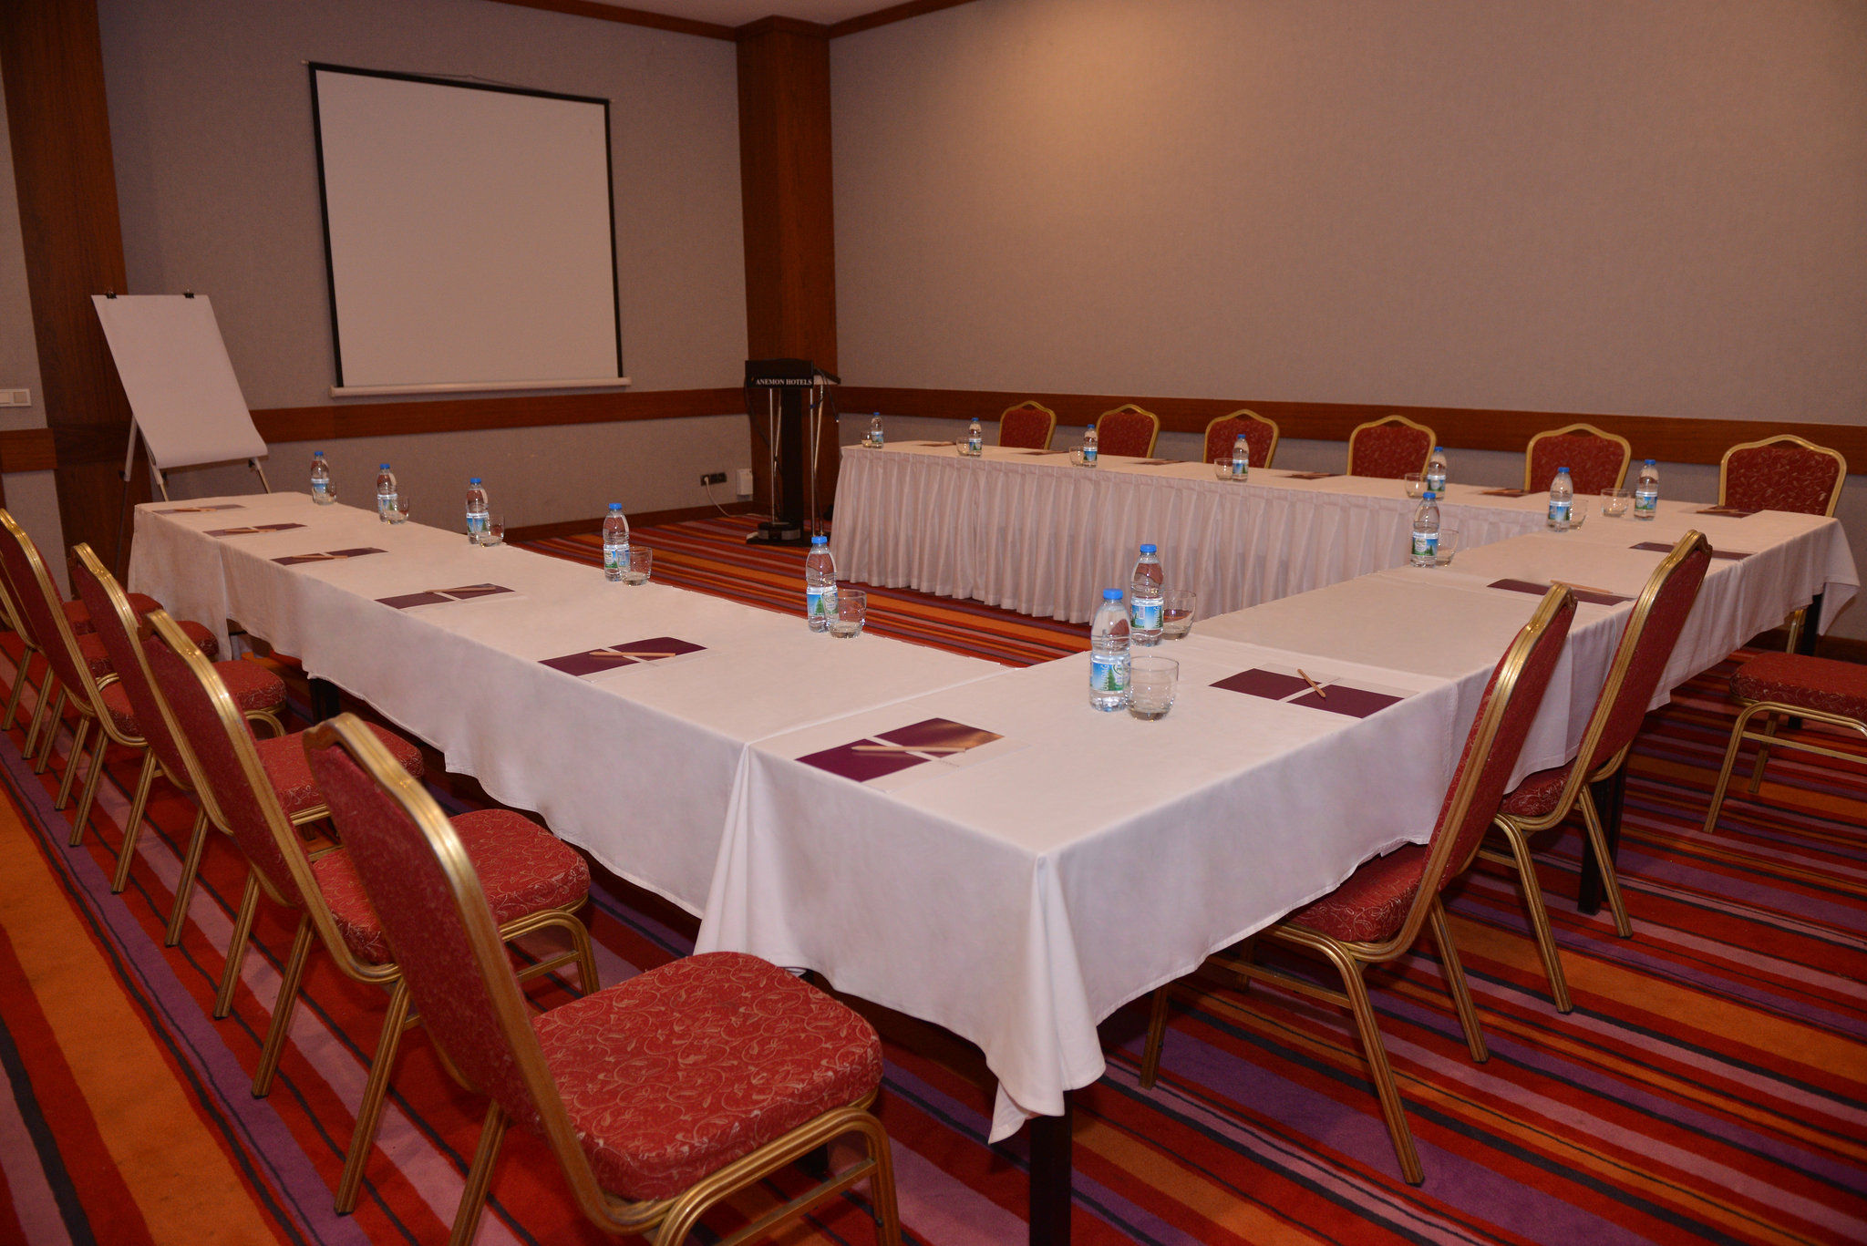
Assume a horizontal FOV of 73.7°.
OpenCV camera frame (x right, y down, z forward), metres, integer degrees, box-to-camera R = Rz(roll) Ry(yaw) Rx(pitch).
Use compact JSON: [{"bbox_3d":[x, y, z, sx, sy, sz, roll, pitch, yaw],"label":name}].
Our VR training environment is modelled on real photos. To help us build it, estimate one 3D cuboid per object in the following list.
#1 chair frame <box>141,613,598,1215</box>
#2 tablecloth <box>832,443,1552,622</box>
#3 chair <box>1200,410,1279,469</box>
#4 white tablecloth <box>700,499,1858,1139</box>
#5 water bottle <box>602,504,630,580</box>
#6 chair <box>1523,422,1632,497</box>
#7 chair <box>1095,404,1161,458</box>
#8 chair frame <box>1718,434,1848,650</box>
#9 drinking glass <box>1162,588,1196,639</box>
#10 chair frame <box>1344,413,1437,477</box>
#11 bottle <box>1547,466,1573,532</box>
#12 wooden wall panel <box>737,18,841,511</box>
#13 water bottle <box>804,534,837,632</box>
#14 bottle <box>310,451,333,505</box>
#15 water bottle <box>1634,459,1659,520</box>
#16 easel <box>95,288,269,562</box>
[{"bbox_3d":[-0.939,0.395,2.100,0.570,0.962,0.455,-12,17,-43],"label":"chair frame"},{"bbox_3d":[1.042,-0.370,6.039,0.672,0.756,4.140,-12,17,-42],"label":"tablecloth"},{"bbox_3d":[1.411,-0.570,6.386,0.588,0.987,0.462,-12,17,-42],"label":"chair"},{"bbox_3d":[1.400,0.098,3.099,4.194,0.378,0.744,-12,17,-42],"label":"white tablecloth"},{"bbox_3d":[-0.827,-0.212,3.232,0.067,0.202,0.067,-12,17,-42],"label":"water bottle"},{"bbox_3d":[2.526,-0.313,5.167,0.570,0.962,0.455,-12,17,-43],"label":"chair"},{"bbox_3d":[0.908,-0.687,6.905,0.588,0.993,0.462,-12,17,-42],"label":"chair"},{"bbox_3d":[3.055,-0.190,4.629,0.570,0.962,0.455,-12,17,-43],"label":"chair frame"},{"bbox_3d":[0.484,-0.017,2.476,0.077,0.086,0.077,0,13,0],"label":"drinking glass"},{"bbox_3d":[1.972,-0.439,5.733,0.570,0.962,0.455,-12,17,-43],"label":"chair frame"},{"bbox_3d":[1.988,-0.393,3.941,0.067,0.202,0.067,-12,17,-42],"label":"bottle"},{"bbox_3d":[-1.119,-2.650,9.571,0.480,3.660,0.480,-12,17,-43],"label":"wooden wall panel"},{"bbox_3d":[-0.243,-0.088,2.663,0.067,0.202,0.067,0,13,0],"label":"water bottle"},{"bbox_3d":[-2.369,-0.557,4.809,0.067,0.202,0.067,-12,17,-42],"label":"bottle"},{"bbox_3d":[2.398,-0.449,4.176,0.067,0.202,0.067,-12,17,-42],"label":"water bottle"},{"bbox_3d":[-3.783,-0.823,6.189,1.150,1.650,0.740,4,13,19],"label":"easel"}]

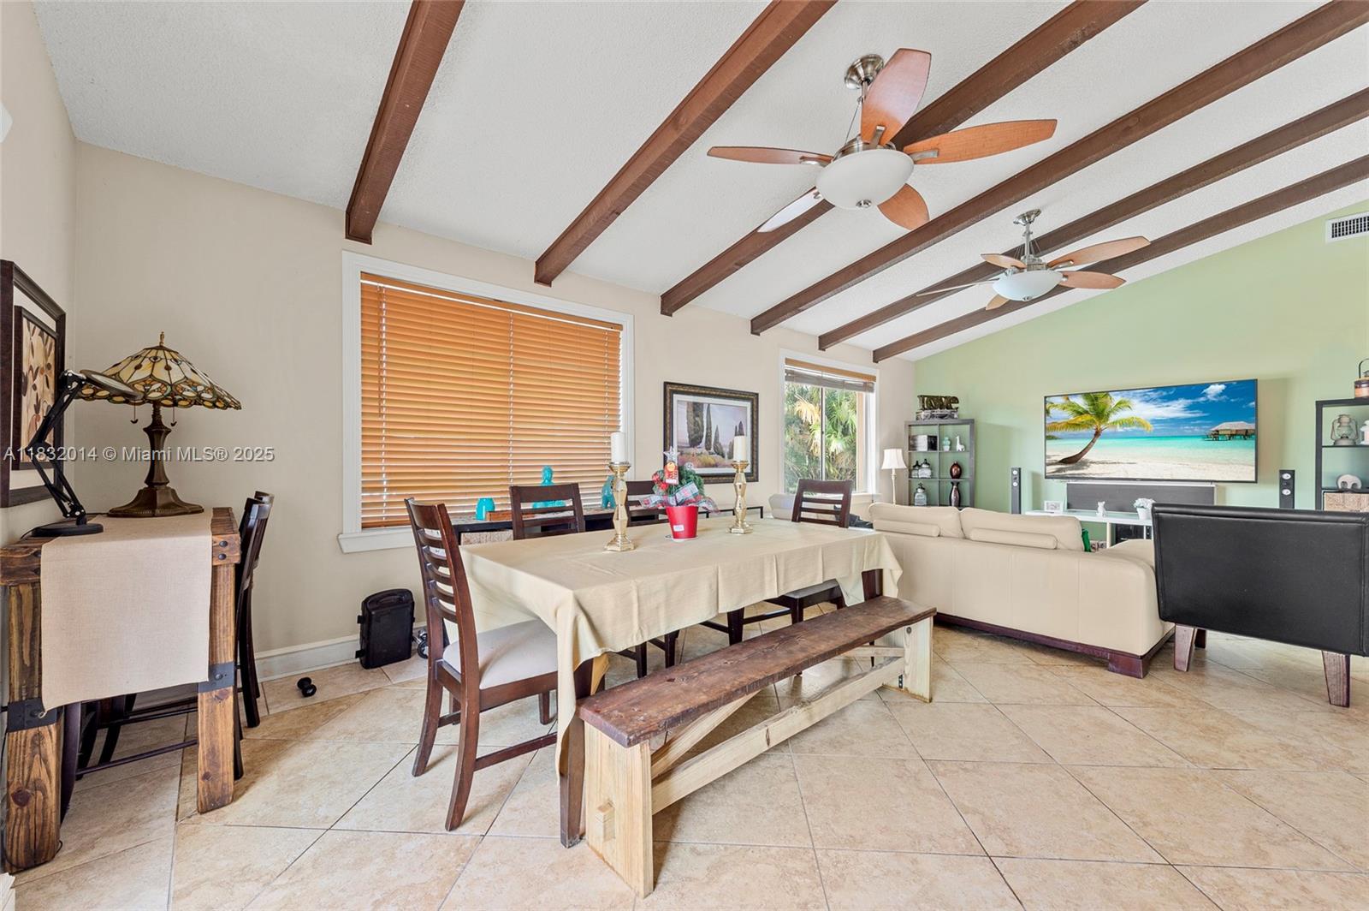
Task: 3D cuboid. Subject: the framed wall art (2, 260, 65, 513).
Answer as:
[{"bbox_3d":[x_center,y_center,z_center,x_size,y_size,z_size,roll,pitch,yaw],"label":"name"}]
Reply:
[{"bbox_3d":[-2.166,-0.200,1.781,0.030,0.700,0.750,0,-1,-42],"label":"framed wall art"}]

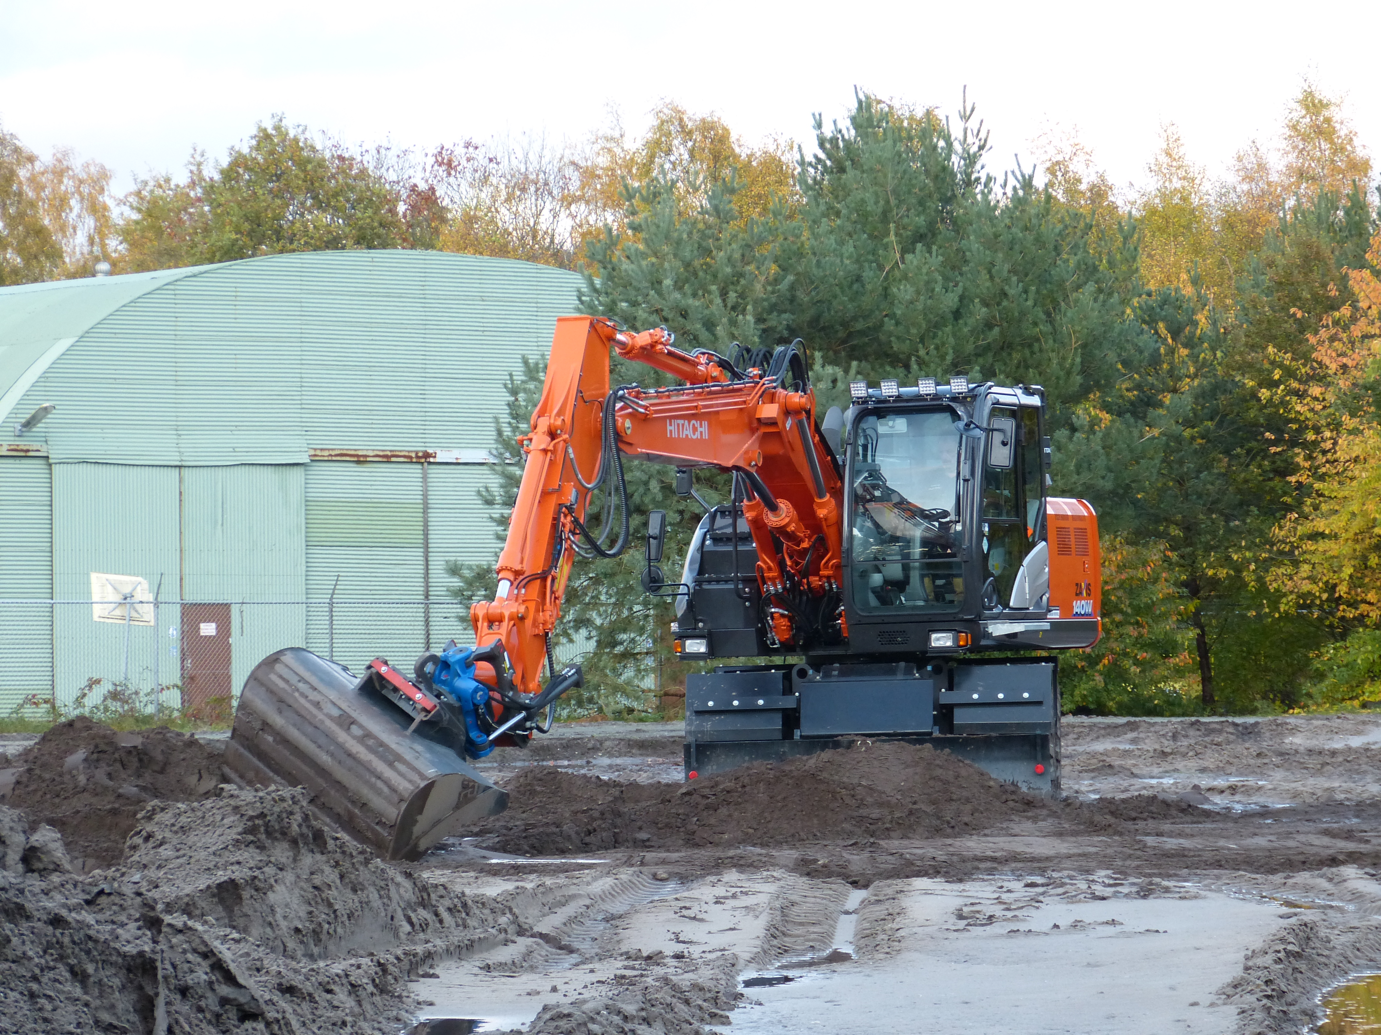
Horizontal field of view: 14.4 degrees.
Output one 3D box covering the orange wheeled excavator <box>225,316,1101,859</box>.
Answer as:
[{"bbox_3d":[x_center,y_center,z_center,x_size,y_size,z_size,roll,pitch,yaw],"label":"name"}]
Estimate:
[{"bbox_3d":[0.340,0.458,37.700,3.250,3.420,8.800,0,-1,21],"label":"orange wheeled excavator"}]

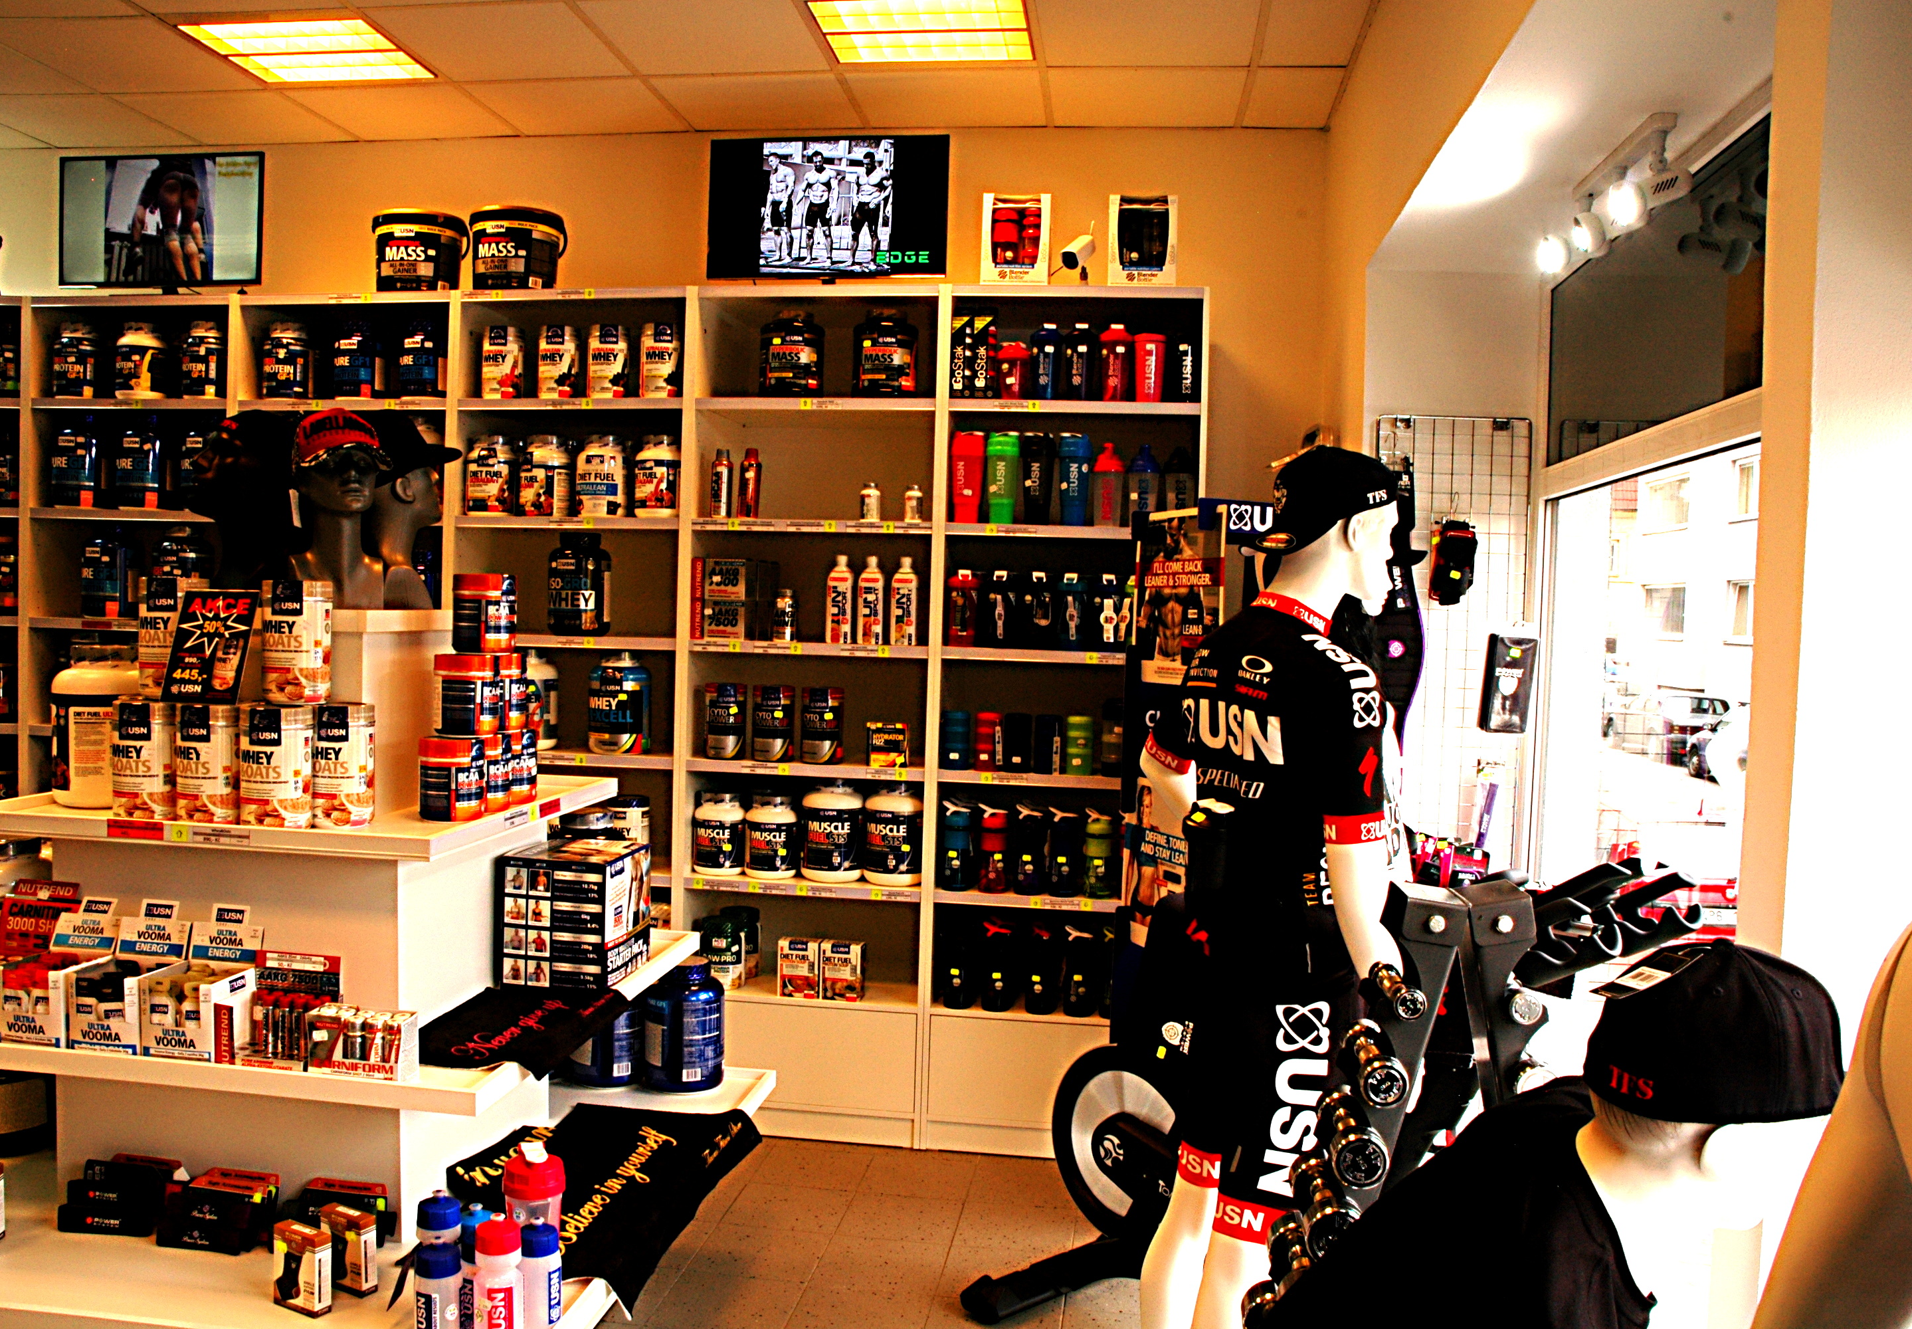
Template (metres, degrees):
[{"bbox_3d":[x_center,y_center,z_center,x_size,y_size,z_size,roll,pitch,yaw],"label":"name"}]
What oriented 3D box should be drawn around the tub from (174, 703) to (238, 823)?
[{"bbox_3d":[-1.405,0.183,2.816,0.125,0.223,0.125,2,3,-2],"label":"tub"}]

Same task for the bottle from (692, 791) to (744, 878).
[{"bbox_3d":[-0.735,0.522,4.628,0.157,0.263,0.157,2,2,0],"label":"bottle"}]

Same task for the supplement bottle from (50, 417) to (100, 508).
[{"bbox_3d":[-2.882,-0.658,4.897,0.141,0.307,0.141,1,2,-5],"label":"supplement bottle"}]

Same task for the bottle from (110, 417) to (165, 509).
[{"bbox_3d":[-2.650,-0.654,4.846,0.172,0.295,0.172,2,2,8],"label":"bottle"}]

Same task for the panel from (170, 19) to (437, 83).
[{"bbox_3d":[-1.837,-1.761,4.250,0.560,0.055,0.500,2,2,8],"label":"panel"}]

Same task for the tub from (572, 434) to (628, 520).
[{"bbox_3d":[-1.109,-0.584,4.664,0.155,0.245,0.155,1,2,0],"label":"tub"}]

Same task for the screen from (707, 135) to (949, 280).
[{"bbox_3d":[-0.380,-1.380,4.558,0.737,0.417,0.070,2,2,8],"label":"screen"}]

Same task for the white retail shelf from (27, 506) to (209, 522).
[{"bbox_3d":[-2.611,-0.476,4.873,0.721,0.031,0.310,2,2,8],"label":"white retail shelf"}]

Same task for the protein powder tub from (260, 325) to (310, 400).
[{"bbox_3d":[-2.127,-0.960,4.750,0.143,0.259,0.143,2,2,-3],"label":"protein powder tub"}]

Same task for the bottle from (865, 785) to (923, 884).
[{"bbox_3d":[-0.187,0.509,4.490,0.182,0.283,0.182,2,2,0],"label":"bottle"}]

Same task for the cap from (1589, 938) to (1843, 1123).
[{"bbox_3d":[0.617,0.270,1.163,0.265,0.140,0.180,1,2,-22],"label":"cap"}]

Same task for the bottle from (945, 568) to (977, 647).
[{"bbox_3d":[0.014,-0.164,4.370,0.091,0.232,0.091,2,2,8],"label":"bottle"}]

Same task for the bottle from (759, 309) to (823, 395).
[{"bbox_3d":[-0.519,-0.976,4.755,0.197,0.272,0.197,1,3,-6],"label":"bottle"}]

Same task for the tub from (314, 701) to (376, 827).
[{"bbox_3d":[-1.146,0.190,2.793,0.125,0.223,0.125,1,3,-7],"label":"tub"}]

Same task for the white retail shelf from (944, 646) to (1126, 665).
[{"bbox_3d":[0.347,-0.028,4.688,0.765,0.037,0.262,2,3,7],"label":"white retail shelf"}]

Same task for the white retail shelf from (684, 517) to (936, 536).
[{"bbox_3d":[-0.411,-0.414,4.576,0.727,0.037,0.280,2,2,8],"label":"white retail shelf"}]

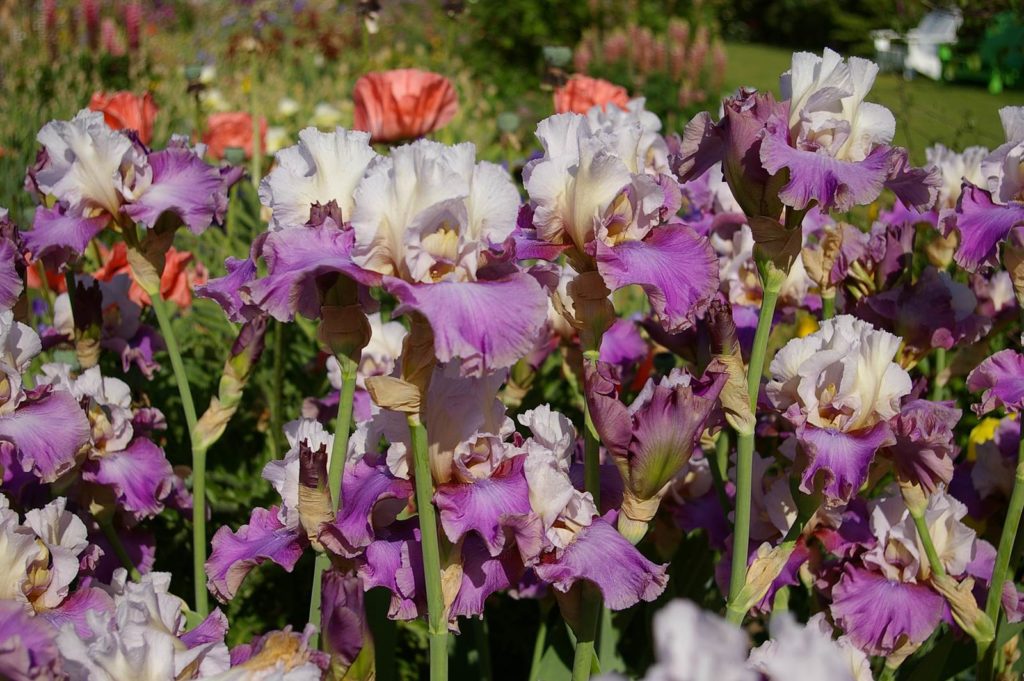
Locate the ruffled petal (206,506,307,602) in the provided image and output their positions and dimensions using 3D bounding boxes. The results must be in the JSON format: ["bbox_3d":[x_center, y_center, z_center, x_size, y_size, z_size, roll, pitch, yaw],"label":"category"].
[{"bbox_3d":[-0.182,0.152,0.990,0.072,0.052,0.060,-5,15,-19],"label":"ruffled petal"}]

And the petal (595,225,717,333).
[{"bbox_3d":[0.103,-0.044,1.000,0.078,0.075,0.072,-10,15,-38],"label":"petal"}]

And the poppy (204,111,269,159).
[{"bbox_3d":[-0.486,-0.359,2.450,0.115,0.082,0.110,0,12,0],"label":"poppy"}]

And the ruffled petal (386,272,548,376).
[{"bbox_3d":[-0.029,-0.010,0.900,0.100,0.066,0.070,-2,12,-9],"label":"ruffled petal"}]

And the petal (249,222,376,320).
[{"bbox_3d":[-0.145,-0.049,1.010,0.090,0.070,0.075,5,13,24],"label":"petal"}]

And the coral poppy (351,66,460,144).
[{"bbox_3d":[-0.126,-0.277,1.650,0.124,0.088,0.120,0,12,0],"label":"coral poppy"}]

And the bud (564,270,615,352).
[{"bbox_3d":[0.061,-0.023,1.100,0.040,0.062,0.040,0,15,0],"label":"bud"}]

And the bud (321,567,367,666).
[{"bbox_3d":[-0.113,0.186,0.930,0.031,0.064,0.031,0,14,0],"label":"bud"}]

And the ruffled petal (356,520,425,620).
[{"bbox_3d":[-0.095,0.181,1.100,0.049,0.073,0.045,4,16,14],"label":"ruffled petal"}]

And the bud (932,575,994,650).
[{"bbox_3d":[0.330,0.198,1.020,0.030,0.064,0.026,-38,9,0],"label":"bud"}]

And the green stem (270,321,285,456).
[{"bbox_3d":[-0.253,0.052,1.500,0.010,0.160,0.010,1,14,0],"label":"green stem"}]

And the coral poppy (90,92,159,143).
[{"bbox_3d":[-0.587,-0.335,2.100,0.105,0.085,0.105,0,14,0],"label":"coral poppy"}]

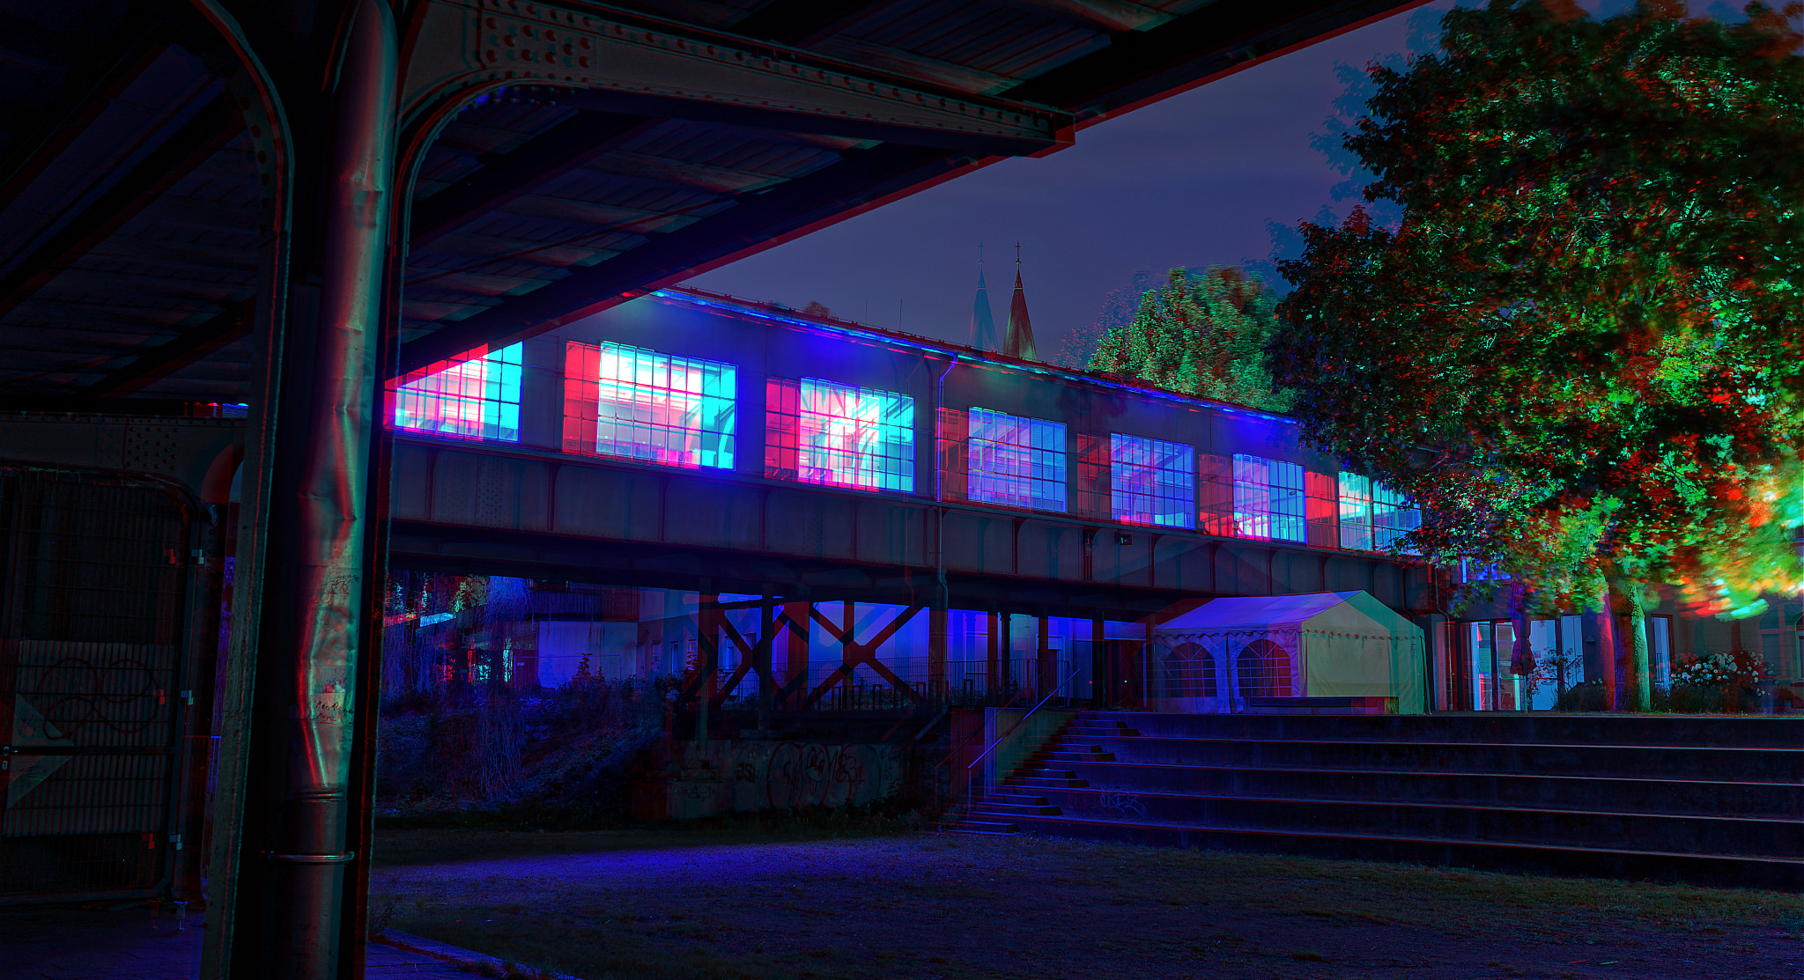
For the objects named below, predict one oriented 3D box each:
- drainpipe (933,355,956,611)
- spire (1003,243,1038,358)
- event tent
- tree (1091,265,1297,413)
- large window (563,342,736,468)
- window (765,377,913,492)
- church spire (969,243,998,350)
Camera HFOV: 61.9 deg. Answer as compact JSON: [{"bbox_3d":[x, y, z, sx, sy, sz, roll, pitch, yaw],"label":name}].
[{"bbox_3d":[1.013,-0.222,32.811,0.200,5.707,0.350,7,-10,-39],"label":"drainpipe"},{"bbox_3d":[16.342,-25.211,210.000,5.400,19.000,5.400,0,-8,0],"label":"spire"},{"bbox_3d":[8.719,3.699,33.882,4.289,2.668,4.075,7,-10,-37],"label":"event tent"},{"bbox_3d":[13.152,-0.390,66.606,10.800,19.700,10.800,0,-8,0],"label":"tree"},{"bbox_3d":[-4.628,-1.595,28.559,3.567,2.103,0.200,7,-10,-39],"label":"large window"},{"bbox_3d":[-1.157,-1.163,31.393,3.665,2.103,0.200,7,-10,-39],"label":"window"},{"bbox_3d":[11.321,-25.211,210.000,5.200,18.500,5.200,0,-8,0],"label":"church spire"}]

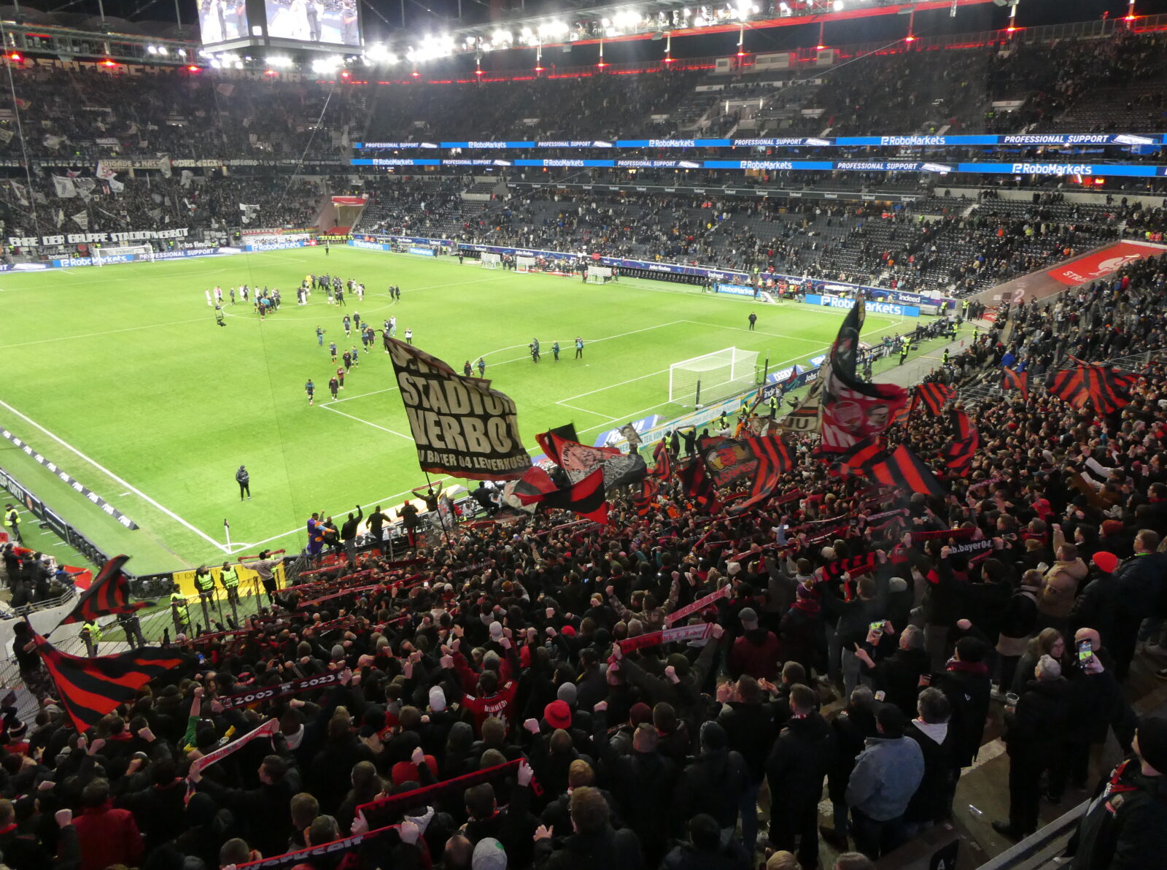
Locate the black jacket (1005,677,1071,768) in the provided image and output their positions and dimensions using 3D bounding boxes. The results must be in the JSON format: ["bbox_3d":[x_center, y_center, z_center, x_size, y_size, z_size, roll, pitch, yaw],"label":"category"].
[{"bbox_3d":[3.707,2.354,6.600,0.380,0.660,0.500,12,22,30],"label":"black jacket"}]

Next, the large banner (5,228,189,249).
[{"bbox_3d":[-76.119,-31.451,128.869,0.200,1.600,26.541,16,25,39],"label":"large banner"}]

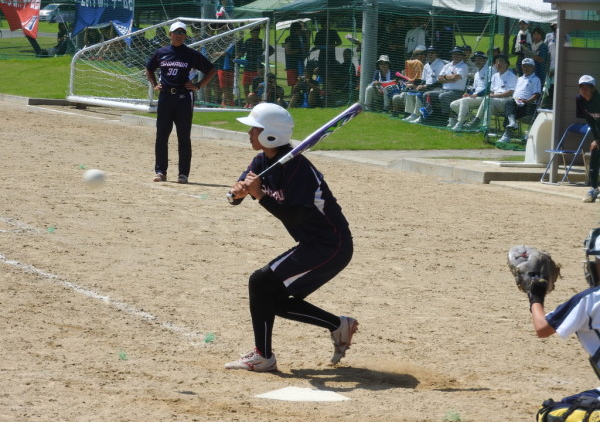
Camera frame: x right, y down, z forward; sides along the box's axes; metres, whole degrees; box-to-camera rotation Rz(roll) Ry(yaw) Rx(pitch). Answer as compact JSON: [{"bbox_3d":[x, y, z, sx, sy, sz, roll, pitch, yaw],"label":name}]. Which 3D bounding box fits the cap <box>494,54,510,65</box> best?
[{"bbox_3d":[3.271,-2.447,42.000,0.240,0.140,0.180,-1,5,-40],"label":"cap"}]

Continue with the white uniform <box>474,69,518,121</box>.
[{"bbox_3d":[3.174,-1.882,42.000,0.640,0.860,0.480,0,5,-26],"label":"white uniform"}]

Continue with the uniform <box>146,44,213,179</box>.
[{"bbox_3d":[-1.339,-1.106,28.900,0.700,1.480,0.320,3,4,5],"label":"uniform"}]

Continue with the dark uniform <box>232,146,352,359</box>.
[{"bbox_3d":[-0.039,0.217,13.600,0.550,1.080,0.460,0,5,-25],"label":"dark uniform"}]

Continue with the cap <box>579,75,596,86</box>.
[{"bbox_3d":[3.096,-1.405,28.000,0.170,0.130,0.220,5,5,30],"label":"cap"}]

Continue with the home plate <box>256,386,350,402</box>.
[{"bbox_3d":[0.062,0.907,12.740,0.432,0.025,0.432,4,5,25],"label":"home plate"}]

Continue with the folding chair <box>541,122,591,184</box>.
[{"bbox_3d":[3.247,-0.703,31.800,0.460,0.730,0.460,0,5,-25],"label":"folding chair"}]

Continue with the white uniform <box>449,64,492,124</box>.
[{"bbox_3d":[2.787,-1.904,42.500,0.640,0.950,0.460,0,5,-26],"label":"white uniform"}]

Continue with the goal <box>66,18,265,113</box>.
[{"bbox_3d":[-2.855,-3.143,55.400,2.600,1.900,4.400,0,5,-26],"label":"goal"}]

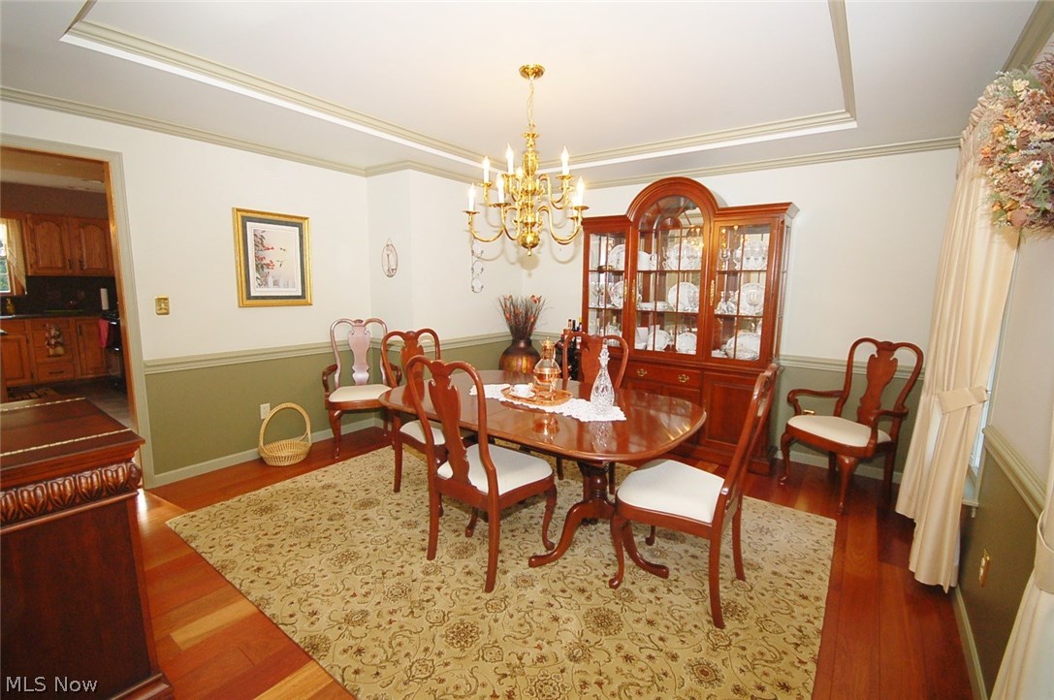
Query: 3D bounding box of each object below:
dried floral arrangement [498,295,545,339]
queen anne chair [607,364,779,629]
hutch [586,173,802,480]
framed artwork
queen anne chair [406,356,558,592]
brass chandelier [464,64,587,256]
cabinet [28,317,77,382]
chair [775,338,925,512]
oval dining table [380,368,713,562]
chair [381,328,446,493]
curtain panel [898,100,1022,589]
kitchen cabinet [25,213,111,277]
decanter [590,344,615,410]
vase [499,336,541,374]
[{"bbox_3d":[-0.060,-0.315,4.369,0.450,0.460,0.430,1,9,-1],"label":"dried floral arrangement"},{"bbox_3d":[0.774,0.602,2.060,0.570,1.090,0.530,8,11,35],"label":"queen anne chair"},{"bbox_3d":[1.276,-0.286,3.821,1.700,2.220,0.450,9,12,37],"label":"hutch"},{"bbox_3d":[-1.917,-0.685,3.360,0.030,0.700,0.540,8,12,37],"label":"framed artwork"},{"bbox_3d":[-0.210,0.550,2.228,0.530,1.090,0.590,8,12,37],"label":"queen anne chair"},{"bbox_3d":[0.010,-1.000,2.370,0.675,0.960,0.675,2,9,0],"label":"brass chandelier"},{"bbox_3d":[-5.830,-0.022,5.383,0.600,0.787,0.367,9,12,37],"label":"cabinet"},{"bbox_3d":[2.150,0.468,2.937,0.590,1.060,0.610,-1,10,-18],"label":"chair"},{"bbox_3d":[0.062,0.663,2.607,1.735,0.760,1.170,8,12,37],"label":"oval dining table"},{"bbox_3d":[-0.577,0.429,2.919,0.570,1.090,0.530,8,12,37],"label":"chair"},{"bbox_3d":[2.194,0.004,2.240,0.220,2.120,0.900,9,12,37],"label":"curtain panel"},{"bbox_3d":[-5.725,-1.295,5.515,0.320,0.725,0.775,9,12,37],"label":"kitchen cabinet"},{"bbox_3d":[0.402,0.133,2.280,0.123,0.335,0.123,2,9,0],"label":"decanter"},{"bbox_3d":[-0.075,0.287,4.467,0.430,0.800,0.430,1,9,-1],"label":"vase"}]

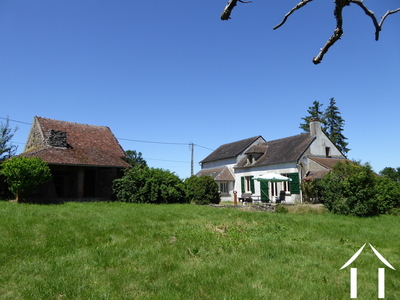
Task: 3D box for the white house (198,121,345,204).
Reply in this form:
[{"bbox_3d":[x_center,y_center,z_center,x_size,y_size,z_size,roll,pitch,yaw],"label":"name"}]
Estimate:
[{"bbox_3d":[5.844,1.702,29.802,8.000,6.800,15.600,3,-8,-28],"label":"white house"}]

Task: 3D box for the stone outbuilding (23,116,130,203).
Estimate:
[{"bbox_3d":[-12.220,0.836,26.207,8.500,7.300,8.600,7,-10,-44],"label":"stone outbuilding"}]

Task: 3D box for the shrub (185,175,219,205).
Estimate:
[{"bbox_3d":[0.201,3.177,23.386,2.912,2.300,2.600,-1,-7,0],"label":"shrub"}]

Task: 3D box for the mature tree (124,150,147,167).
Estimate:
[{"bbox_3d":[-10.936,3.648,45.920,5.200,7.185,5.000,-1,-7,0],"label":"mature tree"}]

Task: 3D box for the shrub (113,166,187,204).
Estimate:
[{"bbox_3d":[-4.230,2.929,24.229,6.192,3.006,3.200,-1,-7,0],"label":"shrub"}]

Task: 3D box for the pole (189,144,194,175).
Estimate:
[{"bbox_3d":[-1.213,2.842,41.979,0.550,7.805,0.400,-1,-7,0],"label":"pole"}]

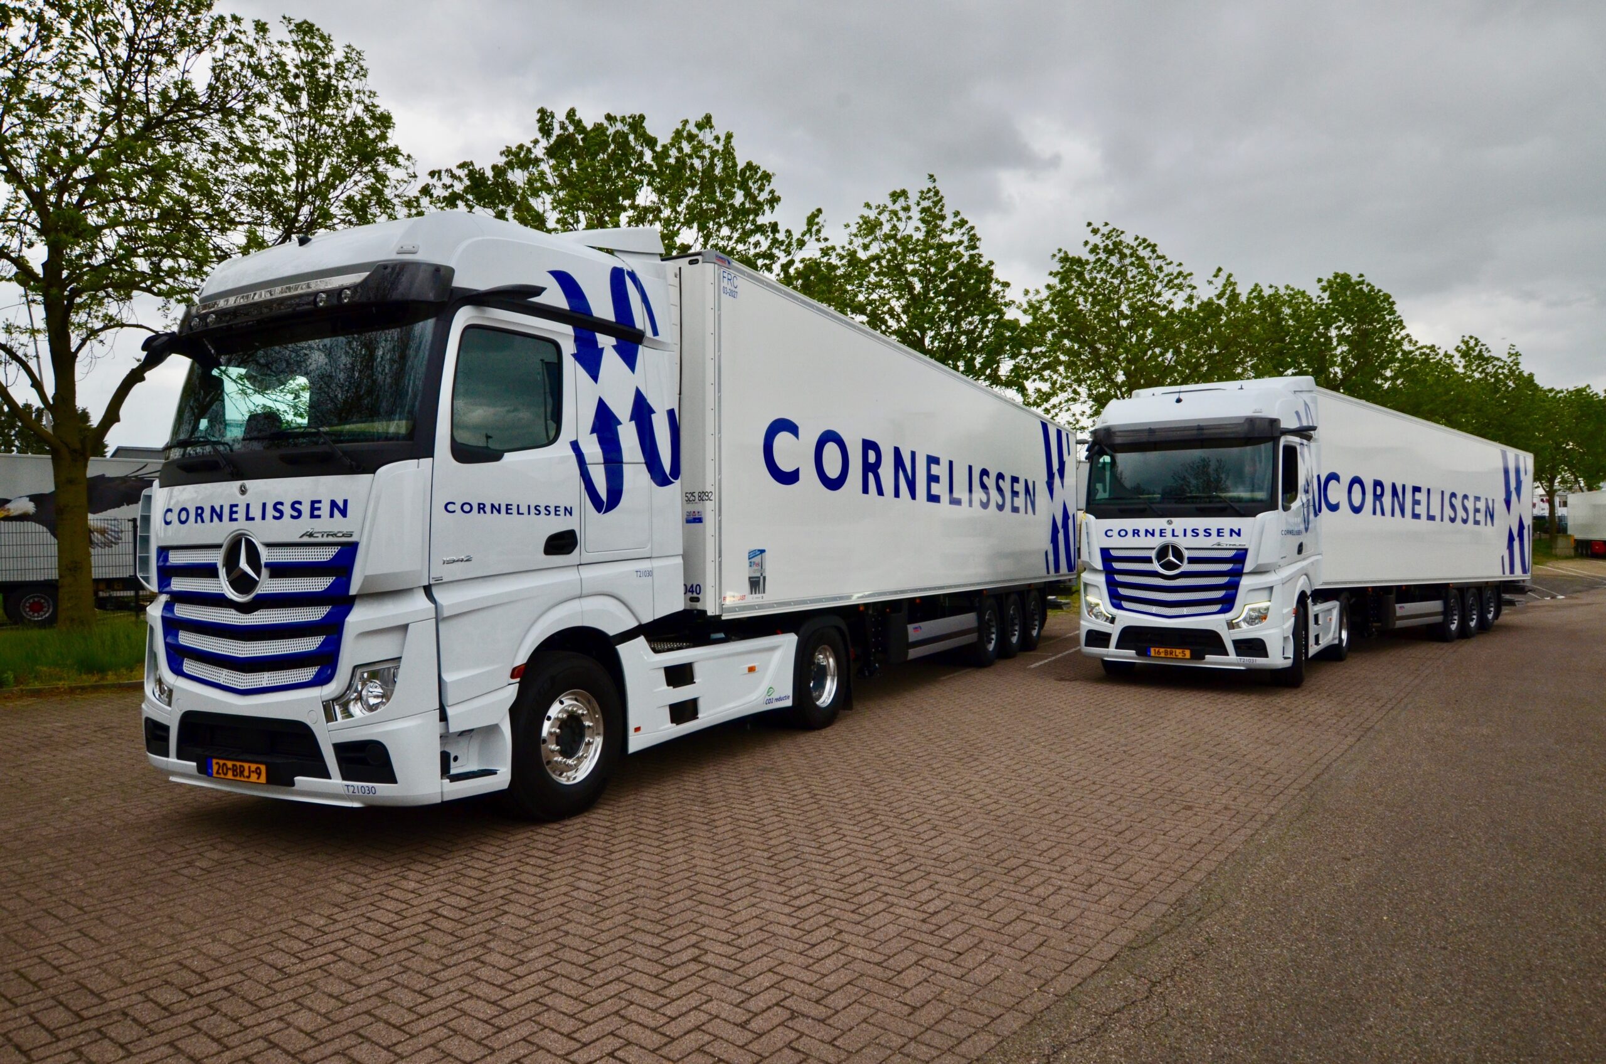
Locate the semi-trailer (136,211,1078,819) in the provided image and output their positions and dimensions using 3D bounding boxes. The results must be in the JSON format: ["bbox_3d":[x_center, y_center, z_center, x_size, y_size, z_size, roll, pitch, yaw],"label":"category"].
[{"bbox_3d":[0.647,-0.005,12.725,2.650,4.080,16.607,-1,-2,28],"label":"semi-trailer"}]

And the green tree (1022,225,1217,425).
[{"bbox_3d":[9.400,-3.500,28.000,6.000,11.200,6.000,1,-2,-36],"label":"green tree"}]

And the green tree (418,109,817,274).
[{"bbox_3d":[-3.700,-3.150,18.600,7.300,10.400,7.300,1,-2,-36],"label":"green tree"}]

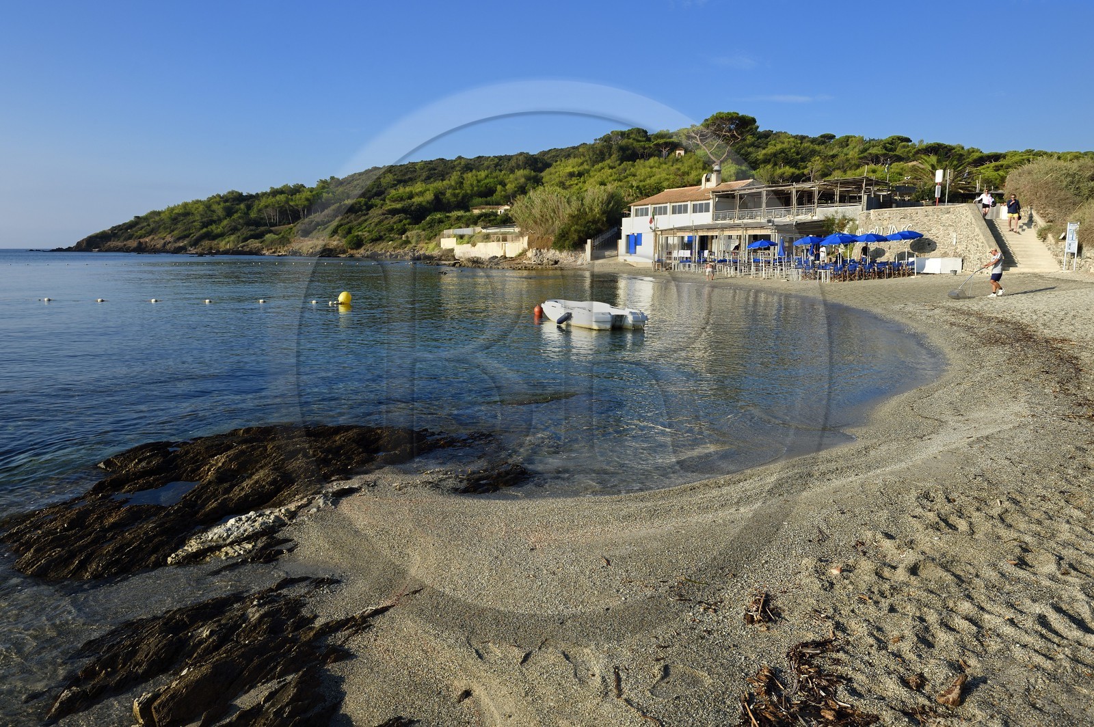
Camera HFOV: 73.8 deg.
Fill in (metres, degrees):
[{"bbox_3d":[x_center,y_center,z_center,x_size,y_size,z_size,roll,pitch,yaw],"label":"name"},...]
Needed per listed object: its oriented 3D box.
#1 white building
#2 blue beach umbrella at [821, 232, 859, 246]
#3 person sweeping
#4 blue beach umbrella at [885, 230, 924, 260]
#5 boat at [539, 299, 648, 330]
[{"bbox_3d":[16.416,-11.787,59.034,8.500,8.000,21.000,-7,11,-36],"label":"white building"},{"bbox_3d":[14.358,-5.326,35.909,1.850,2.200,1.850,0,9,0],"label":"blue beach umbrella"},{"bbox_3d":[15.966,-3.232,26.000,0.680,1.690,0.550,2,9,17],"label":"person sweeping"},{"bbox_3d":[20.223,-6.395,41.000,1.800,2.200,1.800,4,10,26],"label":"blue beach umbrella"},{"bbox_3d":[0.903,-1.450,21.213,1.800,0.750,3.500,-7,11,-38],"label":"boat"}]

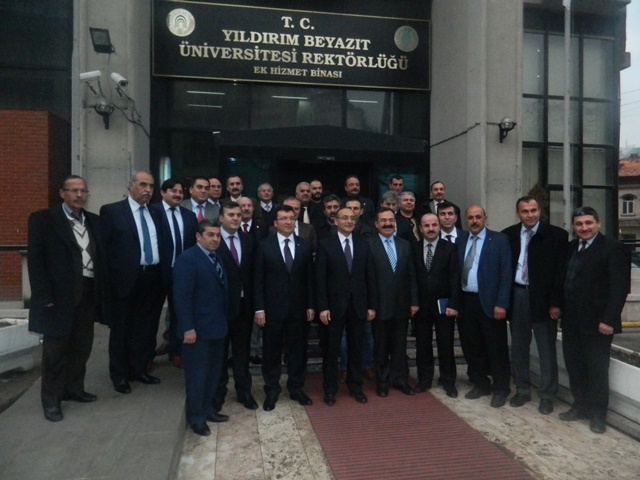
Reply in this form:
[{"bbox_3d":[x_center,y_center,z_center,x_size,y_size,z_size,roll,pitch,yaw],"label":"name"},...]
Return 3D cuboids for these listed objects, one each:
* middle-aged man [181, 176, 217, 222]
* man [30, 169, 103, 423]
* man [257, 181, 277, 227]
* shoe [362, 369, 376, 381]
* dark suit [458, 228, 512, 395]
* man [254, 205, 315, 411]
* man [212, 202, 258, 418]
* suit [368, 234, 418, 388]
[{"bbox_3d":[-1.257,0.222,4.780,0.510,1.720,0.320,0,2,-25],"label":"middle-aged man"},{"bbox_3d":[-1.881,0.382,3.444,0.560,1.730,0.400,-1,2,-37],"label":"man"},{"bbox_3d":[-0.637,0.172,5.508,0.500,1.700,0.330,0,2,-5],"label":"man"},{"bbox_3d":[0.517,1.365,4.800,0.110,0.110,0.290,0,1,-20],"label":"shoe"},{"bbox_3d":[1.504,0.649,4.222,0.520,1.500,0.360,1,2,30],"label":"dark suit"},{"bbox_3d":[-0.313,0.577,4.070,0.540,1.750,0.330,0,2,-12],"label":"man"},{"bbox_3d":[-0.736,0.564,3.980,0.510,1.770,0.330,0,2,-28],"label":"man"},{"bbox_3d":[0.692,0.665,4.350,0.500,1.430,0.300,1,1,8],"label":"suit"}]

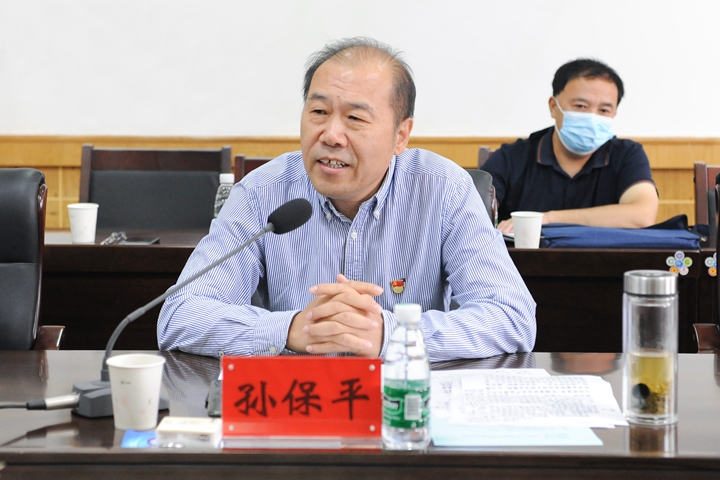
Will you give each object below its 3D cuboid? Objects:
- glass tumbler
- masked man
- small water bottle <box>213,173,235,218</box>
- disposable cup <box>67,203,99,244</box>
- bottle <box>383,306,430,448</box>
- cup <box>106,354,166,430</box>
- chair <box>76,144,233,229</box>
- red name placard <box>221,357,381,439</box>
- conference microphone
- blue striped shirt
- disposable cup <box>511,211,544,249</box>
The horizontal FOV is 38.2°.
[{"bbox_3d":[0.393,0.142,1.393,0.072,0.199,0.072,0,5,0],"label":"glass tumbler"},{"bbox_3d":[0.574,0.108,2.868,0.490,1.220,0.680,1,5,6],"label":"masked man"},{"bbox_3d":[-0.319,-0.079,2.490,0.059,0.174,0.059,0,5,0],"label":"small water bottle"},{"bbox_3d":[-0.672,-0.041,2.520,0.077,0.087,0.077,0,5,0],"label":"disposable cup"},{"bbox_3d":[0.058,0.166,1.275,0.059,0.174,0.059,0,5,0],"label":"bottle"},{"bbox_3d":[-0.291,0.201,1.357,0.077,0.087,0.077,0,5,0],"label":"cup"},{"bbox_3d":[-0.662,0.208,2.977,0.500,0.980,0.580,1,5,6],"label":"chair"},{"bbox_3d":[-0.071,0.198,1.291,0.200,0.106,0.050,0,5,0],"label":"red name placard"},{"bbox_3d":[-0.236,0.083,1.532,0.360,0.295,0.120,-2,5,-22],"label":"conference microphone"},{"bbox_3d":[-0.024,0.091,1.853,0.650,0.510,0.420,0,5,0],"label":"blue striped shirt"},{"bbox_3d":[0.390,-0.022,2.420,0.077,0.087,0.077,0,5,0],"label":"disposable cup"}]

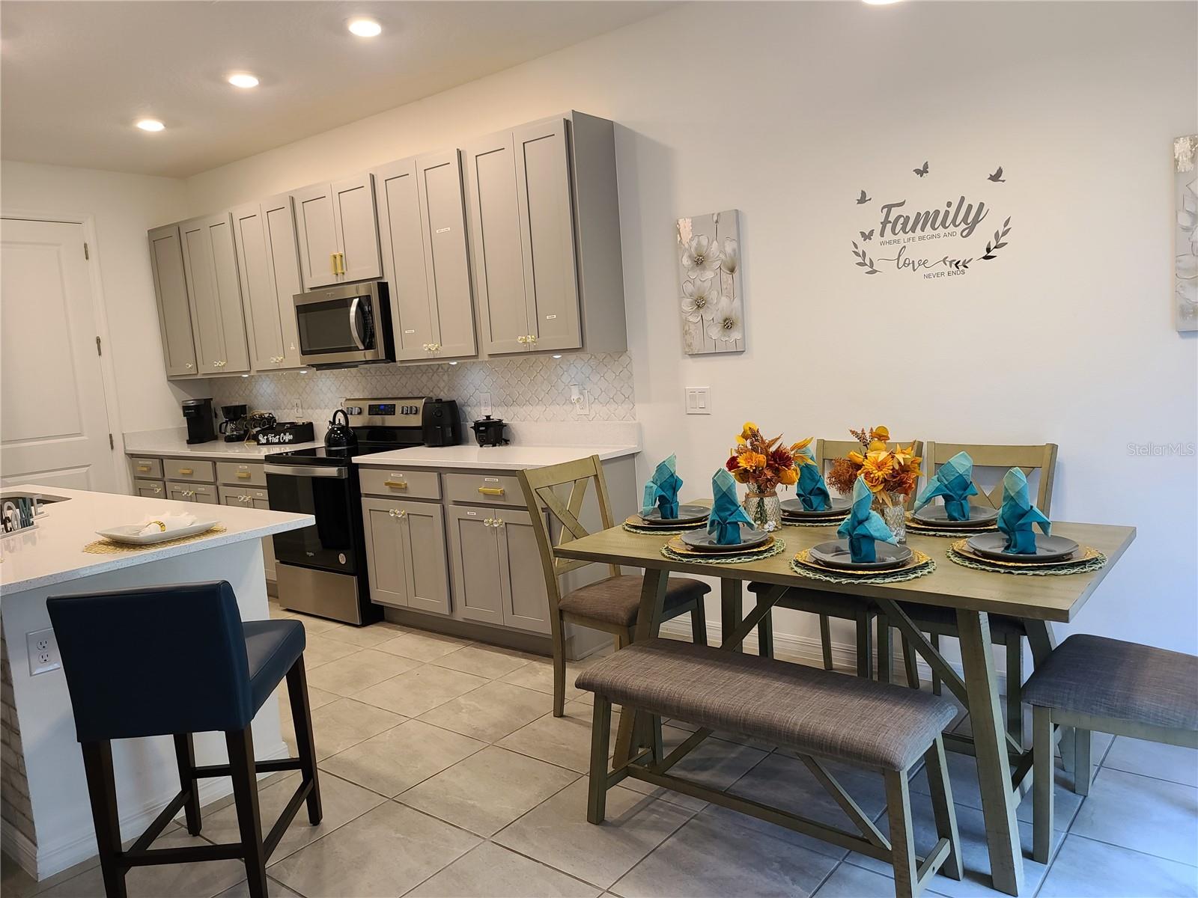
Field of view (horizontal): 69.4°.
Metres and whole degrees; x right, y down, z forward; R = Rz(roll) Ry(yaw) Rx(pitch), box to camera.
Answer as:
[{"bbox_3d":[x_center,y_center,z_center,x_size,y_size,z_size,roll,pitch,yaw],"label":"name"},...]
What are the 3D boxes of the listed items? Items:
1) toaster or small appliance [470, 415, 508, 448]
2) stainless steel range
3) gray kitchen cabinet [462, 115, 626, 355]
[{"bbox_3d":[-0.596,-0.102,4.703,0.195,0.172,0.160,-1,7,25],"label":"toaster or small appliance"},{"bbox_3d":[-1.402,0.325,5.027,0.765,1.175,0.690,1,8,38],"label":"stainless steel range"},{"bbox_3d":[-0.257,-0.987,4.181,0.659,1.068,0.326,1,9,38],"label":"gray kitchen cabinet"}]

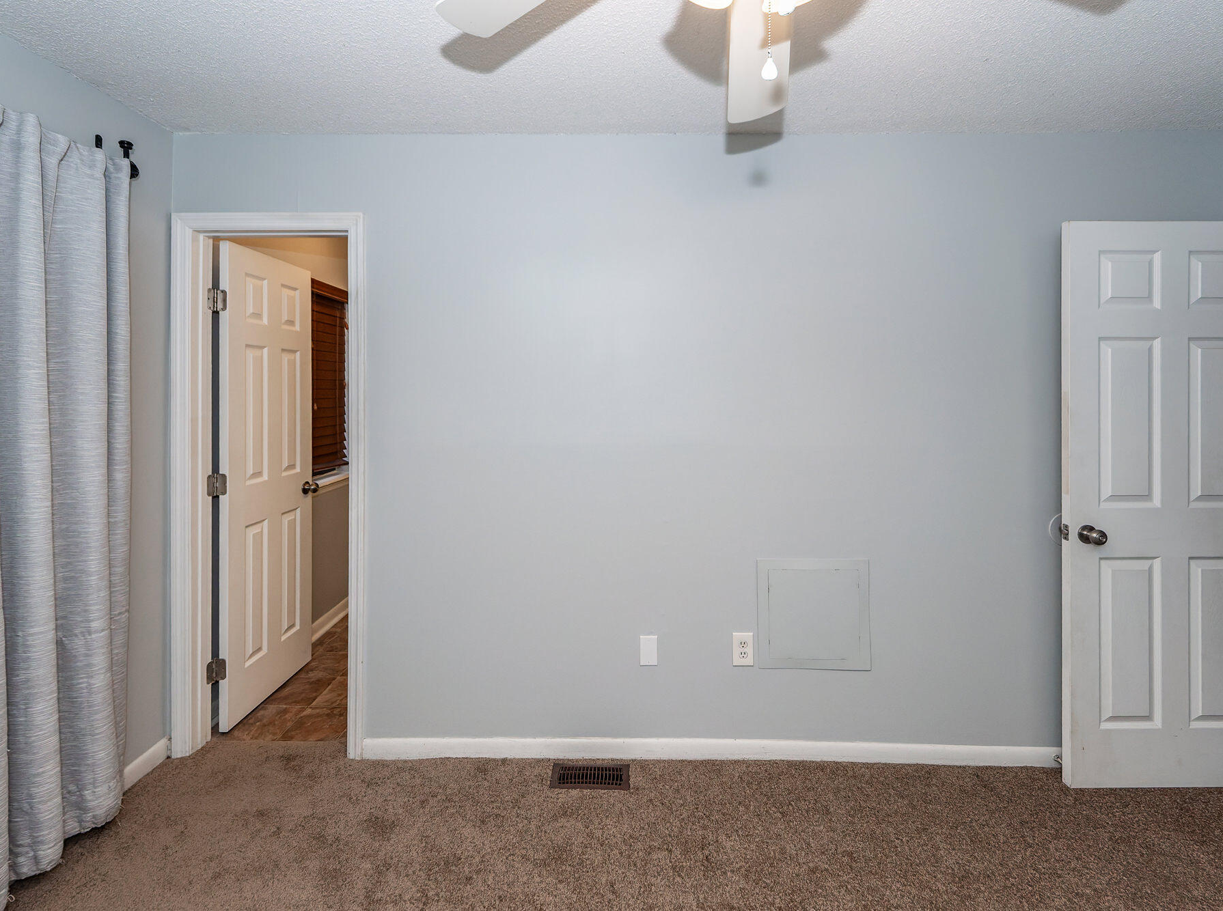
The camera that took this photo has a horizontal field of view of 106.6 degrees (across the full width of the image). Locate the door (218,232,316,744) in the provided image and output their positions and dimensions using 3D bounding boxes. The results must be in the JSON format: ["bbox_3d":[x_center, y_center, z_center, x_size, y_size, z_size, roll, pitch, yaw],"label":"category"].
[{"bbox_3d":[-1.590,0.100,2.140,0.036,2.030,0.550,0,0,1],"label":"door"}]

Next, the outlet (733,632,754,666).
[{"bbox_3d":[0.505,0.743,1.745,0.075,0.122,0.010,0,0,1],"label":"outlet"}]

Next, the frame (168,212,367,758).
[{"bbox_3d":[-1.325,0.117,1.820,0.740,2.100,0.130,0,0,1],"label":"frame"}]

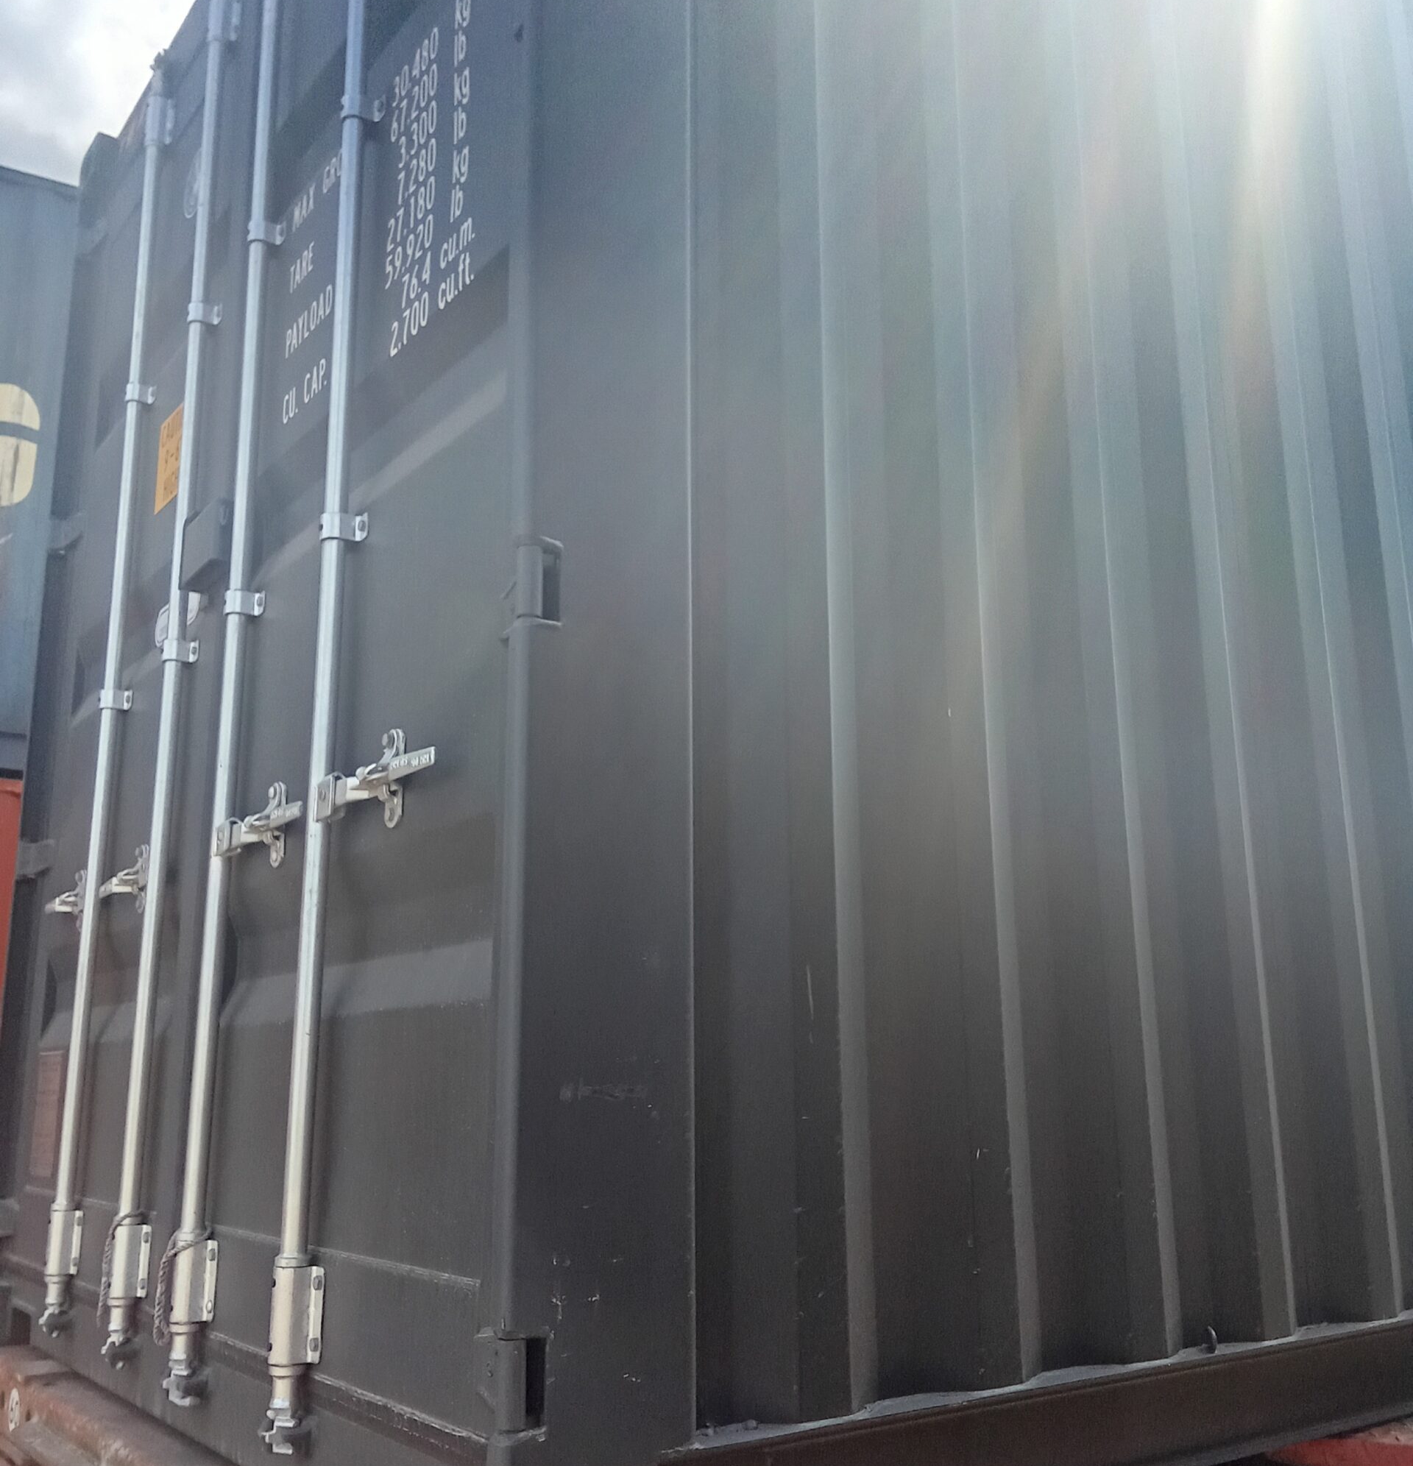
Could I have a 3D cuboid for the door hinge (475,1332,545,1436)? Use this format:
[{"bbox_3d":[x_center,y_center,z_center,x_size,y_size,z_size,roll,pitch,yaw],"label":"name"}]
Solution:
[{"bbox_3d":[-0.219,0.663,1.568,0.053,0.092,0.142,9,-16,-35],"label":"door hinge"}]

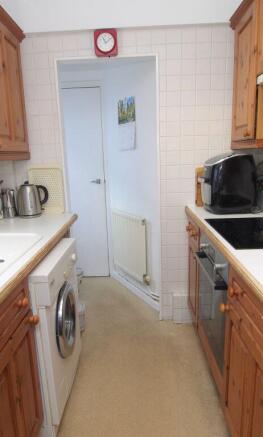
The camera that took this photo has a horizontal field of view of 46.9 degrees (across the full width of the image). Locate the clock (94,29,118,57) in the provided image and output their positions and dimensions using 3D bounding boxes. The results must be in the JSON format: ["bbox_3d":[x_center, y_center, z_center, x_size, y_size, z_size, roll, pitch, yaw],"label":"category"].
[{"bbox_3d":[-0.165,-1.157,2.003,0.140,0.157,0.045,-2,12,1],"label":"clock"}]

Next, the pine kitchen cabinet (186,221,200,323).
[{"bbox_3d":[0.715,0.401,2.114,0.580,0.830,0.330,-2,12,1],"label":"pine kitchen cabinet"}]

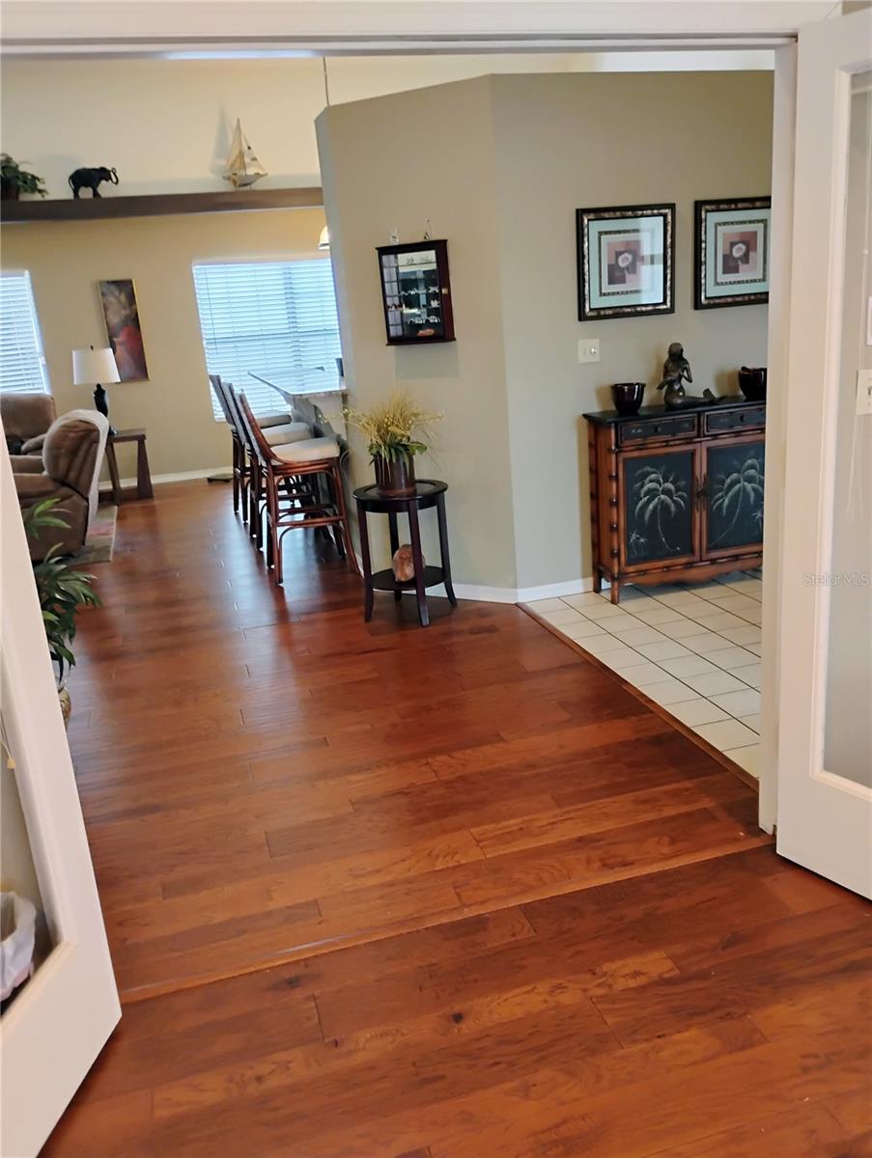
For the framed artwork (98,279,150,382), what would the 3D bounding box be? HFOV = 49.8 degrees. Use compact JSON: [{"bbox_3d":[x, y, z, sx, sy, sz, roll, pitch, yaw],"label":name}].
[{"bbox_3d":[-3.070,-2.434,9.251,0.315,0.970,0.035,-8,16,-14],"label":"framed artwork"}]

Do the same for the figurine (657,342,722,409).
[{"bbox_3d":[1.232,-1.003,4.592,0.360,0.306,0.165,-9,17,-13],"label":"figurine"}]

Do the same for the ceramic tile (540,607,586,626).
[{"bbox_3d":[0.626,0.188,4.587,0.193,0.010,0.202,-9,17,-13],"label":"ceramic tile"}]

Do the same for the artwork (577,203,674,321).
[{"bbox_3d":[0.934,-1.551,4.589,0.513,0.512,0.030,-9,17,-14],"label":"artwork"}]

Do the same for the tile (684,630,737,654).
[{"bbox_3d":[1.205,0.289,4.204,0.205,0.010,0.205,-9,17,-14],"label":"tile"}]

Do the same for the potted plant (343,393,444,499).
[{"bbox_3d":[-0.201,-0.673,4.636,0.470,0.510,0.430,-9,17,-14],"label":"potted plant"}]

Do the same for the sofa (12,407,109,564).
[{"bbox_3d":[-2.881,-0.726,6.881,0.980,1.000,0.970,-9,17,-14],"label":"sofa"}]

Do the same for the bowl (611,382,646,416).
[{"bbox_3d":[0.933,-0.877,4.542,0.168,0.140,0.168,-4,16,1],"label":"bowl"}]

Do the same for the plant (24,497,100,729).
[{"bbox_3d":[-1.458,0.177,3.403,0.540,1.000,0.540,-8,16,-14],"label":"plant"}]

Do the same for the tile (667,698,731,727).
[{"bbox_3d":[0.980,0.508,3.533,0.197,0.010,0.205,-9,17,-14],"label":"tile"}]

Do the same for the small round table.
[{"bbox_3d":[-0.153,-0.136,4.739,0.480,0.650,0.480,-4,16,1],"label":"small round table"}]

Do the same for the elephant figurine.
[{"bbox_3d":[-3.224,-3.735,8.854,0.447,0.275,0.160,-8,16,-14],"label":"elephant figurine"}]

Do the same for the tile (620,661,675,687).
[{"bbox_3d":[0.843,0.392,3.823,0.193,0.010,0.202,-9,17,-13],"label":"tile"}]

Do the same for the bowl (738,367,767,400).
[{"bbox_3d":[1.602,-0.979,4.703,0.168,0.142,0.168,-4,16,1],"label":"bowl"}]

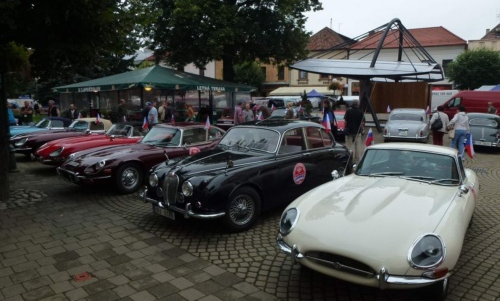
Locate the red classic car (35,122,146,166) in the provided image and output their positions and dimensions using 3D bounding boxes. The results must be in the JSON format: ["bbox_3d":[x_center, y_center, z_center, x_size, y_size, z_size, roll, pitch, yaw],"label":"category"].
[{"bbox_3d":[-4.044,-0.235,10.495,1.660,1.210,4.450,6,10,37],"label":"red classic car"}]

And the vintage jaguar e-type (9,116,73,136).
[{"bbox_3d":[-7.477,-0.626,12.749,1.660,1.220,4.450,7,11,42],"label":"vintage jaguar e-type"}]

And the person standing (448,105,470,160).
[{"bbox_3d":[6.202,-0.517,10.317,0.520,1.620,0.380,-2,8,-9],"label":"person standing"}]

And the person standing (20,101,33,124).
[{"bbox_3d":[-9.190,-1.134,14.386,0.540,1.760,0.340,-2,8,-17],"label":"person standing"}]

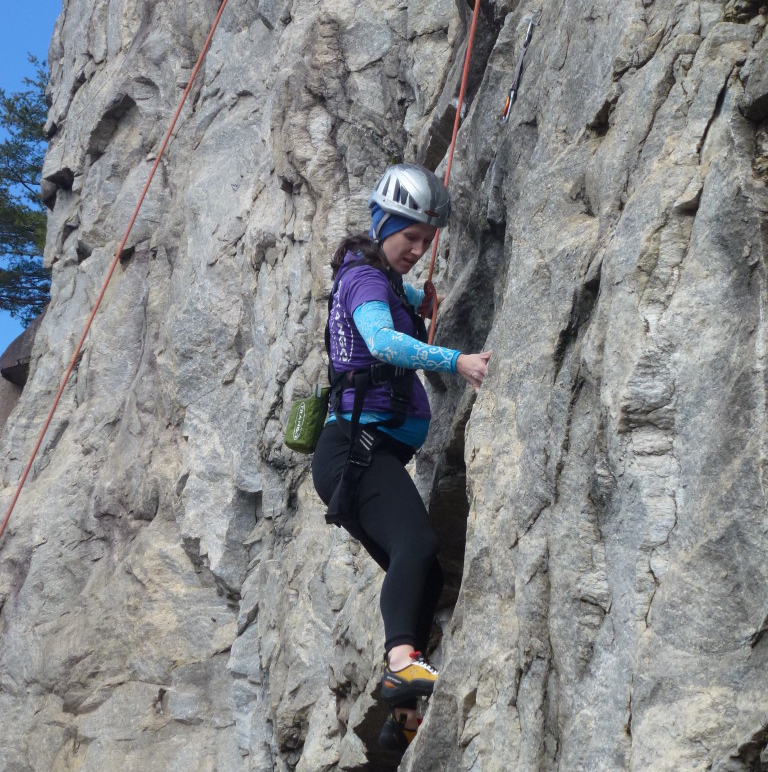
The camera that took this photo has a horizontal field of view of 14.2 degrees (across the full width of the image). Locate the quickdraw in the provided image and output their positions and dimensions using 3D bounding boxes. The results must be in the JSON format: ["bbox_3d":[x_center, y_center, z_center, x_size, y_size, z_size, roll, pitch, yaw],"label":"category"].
[{"bbox_3d":[0.377,-0.880,8.500,0.030,0.310,0.060,23,-18,-25],"label":"quickdraw"}]

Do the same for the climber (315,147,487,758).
[{"bbox_3d":[0.047,0.192,8.250,0.470,1.560,0.520,6,-17,-8],"label":"climber"}]

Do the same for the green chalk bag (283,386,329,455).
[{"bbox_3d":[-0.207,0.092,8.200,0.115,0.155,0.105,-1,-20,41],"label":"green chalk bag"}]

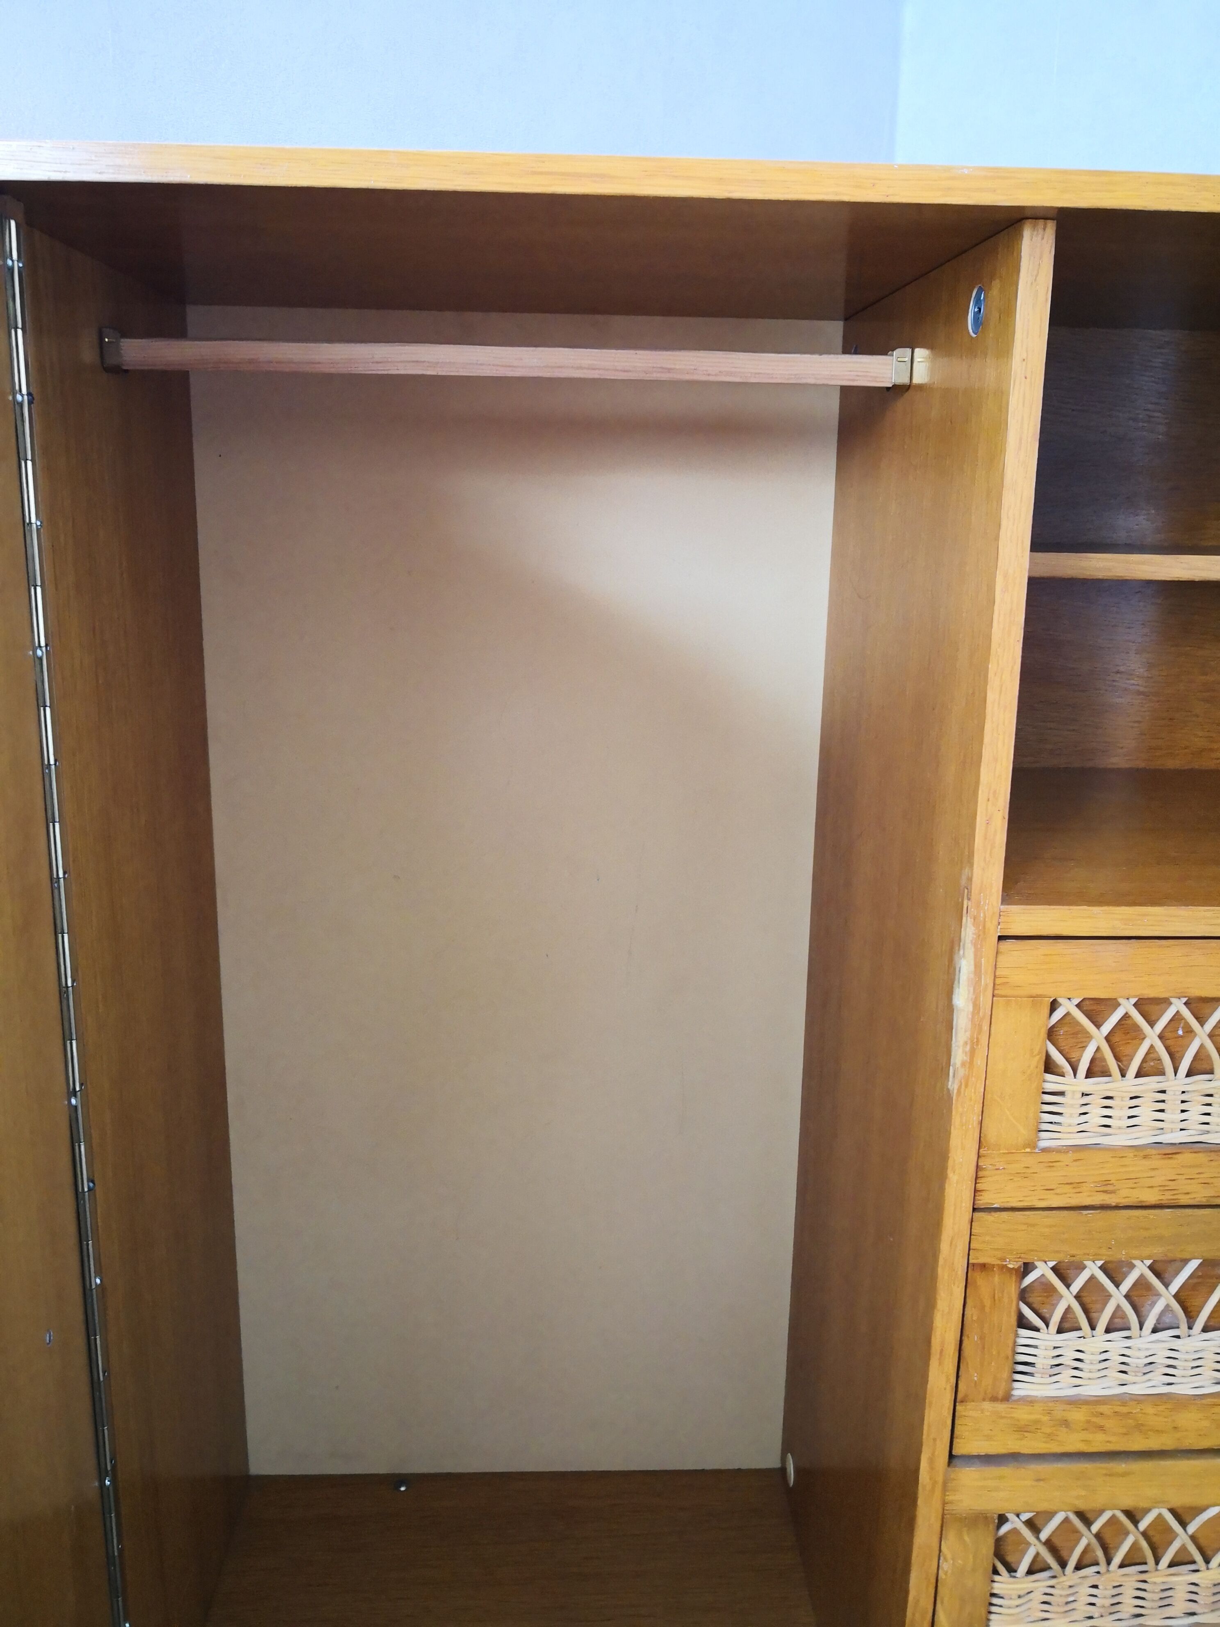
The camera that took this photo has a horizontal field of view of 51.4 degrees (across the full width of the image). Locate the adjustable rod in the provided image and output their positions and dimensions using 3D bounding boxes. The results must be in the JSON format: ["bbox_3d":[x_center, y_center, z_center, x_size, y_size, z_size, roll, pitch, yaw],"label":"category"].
[{"bbox_3d":[-0.058,-0.277,0.779,0.490,0.021,0.019,0,13,-3],"label":"adjustable rod"}]

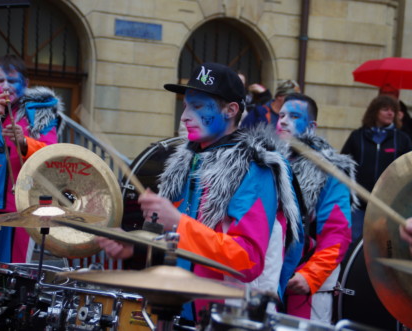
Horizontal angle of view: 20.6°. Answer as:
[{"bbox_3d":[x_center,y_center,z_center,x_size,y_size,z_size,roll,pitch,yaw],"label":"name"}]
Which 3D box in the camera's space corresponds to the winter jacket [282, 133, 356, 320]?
[{"bbox_3d":[0.485,0.280,5.750,0.420,0.900,0.600,1,3,-44],"label":"winter jacket"}]

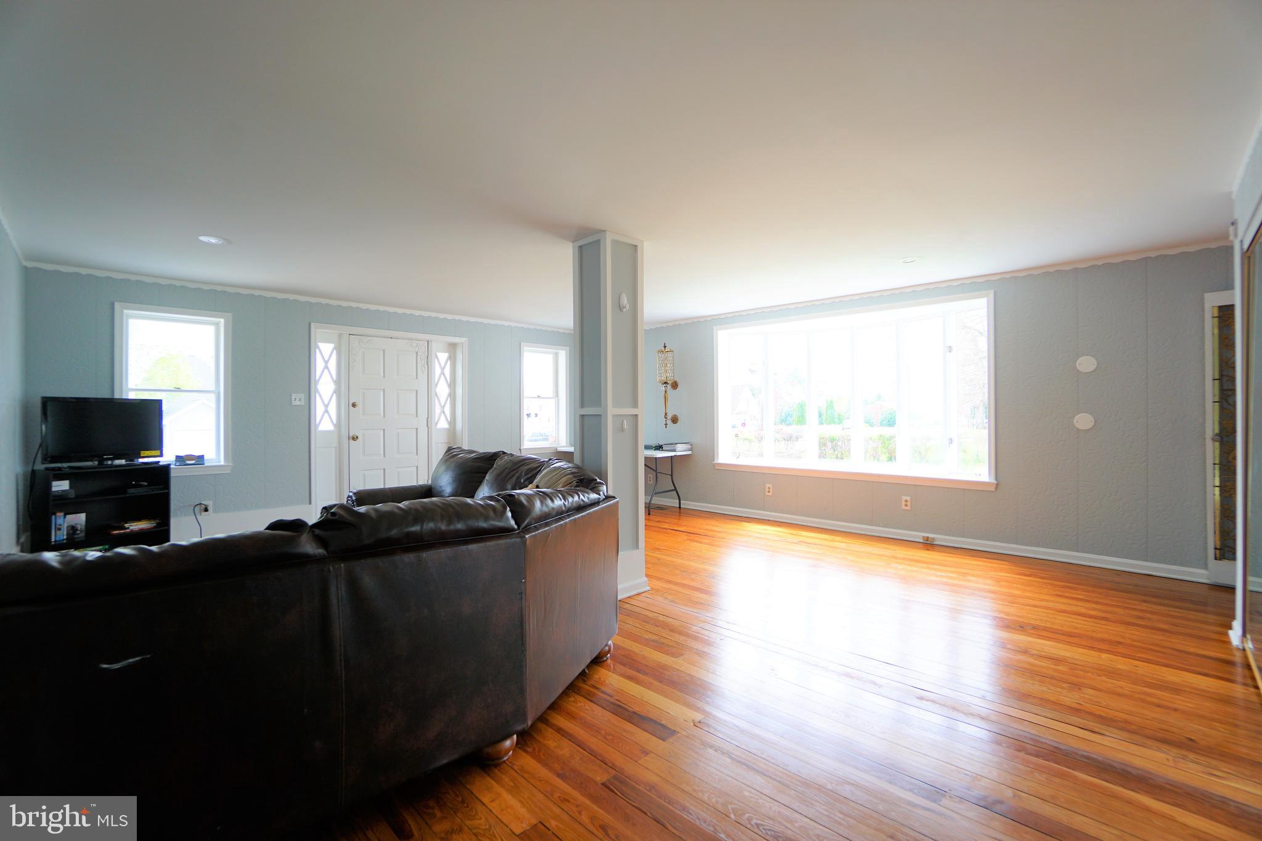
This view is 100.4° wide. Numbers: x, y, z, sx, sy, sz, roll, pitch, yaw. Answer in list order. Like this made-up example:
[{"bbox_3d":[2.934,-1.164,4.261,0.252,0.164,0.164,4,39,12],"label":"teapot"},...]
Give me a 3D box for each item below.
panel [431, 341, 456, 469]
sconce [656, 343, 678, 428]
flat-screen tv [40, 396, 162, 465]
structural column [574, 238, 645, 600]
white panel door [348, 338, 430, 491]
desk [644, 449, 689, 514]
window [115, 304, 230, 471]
[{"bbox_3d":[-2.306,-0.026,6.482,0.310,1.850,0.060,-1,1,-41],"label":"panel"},{"bbox_3d":[0.468,-0.446,6.682,0.210,1.078,0.280,1,1,42],"label":"sconce"},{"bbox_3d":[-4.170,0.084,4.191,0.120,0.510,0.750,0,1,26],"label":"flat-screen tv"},{"bbox_3d":[-0.150,-0.054,3.679,0.350,2.410,0.350,-1,1,-41],"label":"structural column"},{"bbox_3d":[-2.730,0.091,5.960,0.830,2.050,0.060,0,0,-42],"label":"white panel door"},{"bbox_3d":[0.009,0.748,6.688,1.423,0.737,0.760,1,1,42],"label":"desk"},{"bbox_3d":[-4.124,-0.262,4.779,0.800,1.510,0.120,-1,1,-41],"label":"window"}]

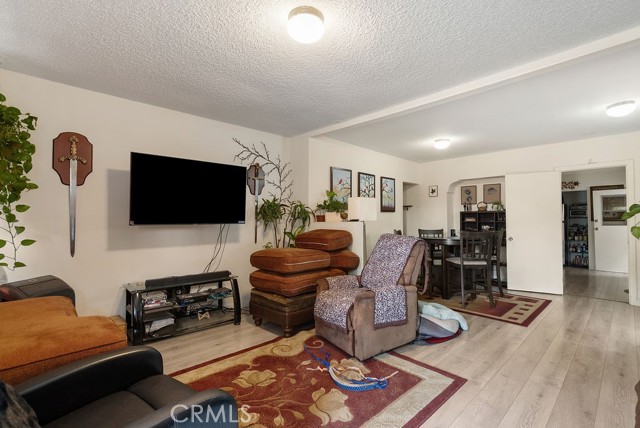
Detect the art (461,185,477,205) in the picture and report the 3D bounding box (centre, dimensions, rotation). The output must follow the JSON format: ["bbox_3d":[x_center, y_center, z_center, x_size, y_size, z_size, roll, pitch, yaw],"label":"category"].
[{"bbox_3d":[3.126,-0.388,5.967,0.025,0.390,0.305,1,-1,-43],"label":"art"}]

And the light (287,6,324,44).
[{"bbox_3d":[-0.086,-1.161,1.797,0.240,0.125,0.240,0,-1,0],"label":"light"}]

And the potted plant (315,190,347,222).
[{"bbox_3d":[0.161,-0.095,3.996,0.300,0.430,0.400,1,-1,-43],"label":"potted plant"}]

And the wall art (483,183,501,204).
[{"bbox_3d":[3.417,-0.390,5.652,0.025,0.390,0.310,1,-1,-43],"label":"wall art"}]

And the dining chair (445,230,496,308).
[{"bbox_3d":[2.161,0.764,4.097,0.460,1.035,0.530,0,-1,-3],"label":"dining chair"}]

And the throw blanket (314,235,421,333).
[{"bbox_3d":[0.553,0.651,2.953,1.060,0.850,0.690,1,-1,-34],"label":"throw blanket"}]

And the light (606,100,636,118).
[{"bbox_3d":[3.287,-1.129,3.108,0.235,0.125,0.235,1,-1,-43],"label":"light"}]

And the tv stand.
[{"bbox_3d":[-1.438,0.989,3.074,1.050,0.530,0.410,1,-1,-40],"label":"tv stand"}]

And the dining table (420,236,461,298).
[{"bbox_3d":[2.036,0.830,4.453,0.980,0.915,0.980,0,-1,-3],"label":"dining table"}]

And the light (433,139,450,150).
[{"bbox_3d":[1.952,-1.103,4.563,0.245,0.130,0.245,1,-1,-43],"label":"light"}]

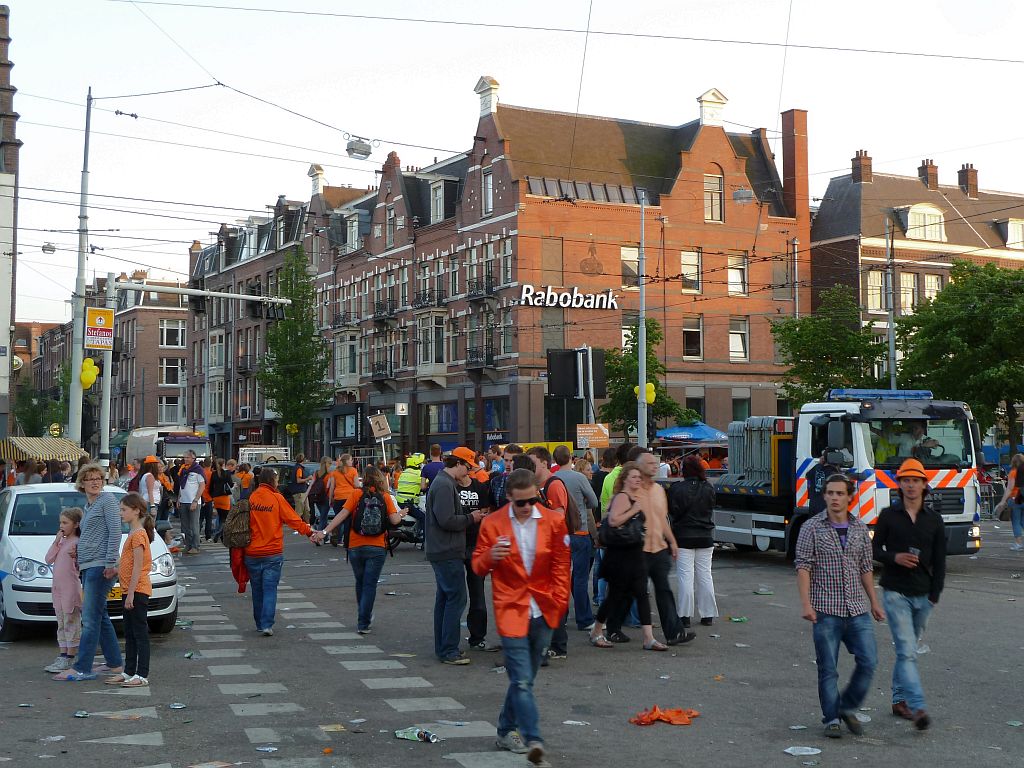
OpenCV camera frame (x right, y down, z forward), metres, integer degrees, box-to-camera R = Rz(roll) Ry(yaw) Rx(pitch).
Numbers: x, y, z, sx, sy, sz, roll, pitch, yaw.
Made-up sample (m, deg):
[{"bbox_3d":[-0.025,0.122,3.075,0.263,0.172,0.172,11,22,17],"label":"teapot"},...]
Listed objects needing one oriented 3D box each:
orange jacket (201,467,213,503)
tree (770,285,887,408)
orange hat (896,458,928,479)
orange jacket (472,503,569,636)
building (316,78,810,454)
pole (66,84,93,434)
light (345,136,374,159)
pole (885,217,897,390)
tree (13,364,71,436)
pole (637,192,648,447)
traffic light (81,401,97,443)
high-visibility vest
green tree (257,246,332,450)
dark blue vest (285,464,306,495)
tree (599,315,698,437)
[{"bbox_3d":[-6.444,2.123,30.000,0.480,0.720,0.320,-1,-3,11],"label":"orange jacket"},{"bbox_3d":[12.734,0.104,57.040,4.700,8.232,4.700,0,-2,0],"label":"tree"},{"bbox_3d":[2.764,0.583,9.800,0.225,0.140,0.260,-1,-3,7],"label":"orange hat"},{"bbox_3d":[0.059,1.149,8.750,0.600,0.830,0.380,0,-3,-5],"label":"orange jacket"},{"bbox_3d":[1.348,-3.938,77.410,15.938,18.998,26.397,1,-3,-27],"label":"building"},{"bbox_3d":[-9.619,-1.663,31.693,0.330,9.869,0.330,2,-2,0],"label":"pole"},{"bbox_3d":[-3.222,-4.986,30.000,0.520,0.420,0.360,1,-3,-30],"label":"light"},{"bbox_3d":[11.502,-0.606,42.785,0.200,8.948,0.200,-2,-3,0],"label":"pole"},{"bbox_3d":[-33.124,2.722,99.806,4.300,8.059,4.300,0,-3,0],"label":"tree"},{"bbox_3d":[4.109,-1.192,44.483,0.290,9.865,0.290,0,-2,0],"label":"pole"},{"bbox_3d":[-9.512,0.865,31.892,0.380,1.000,0.360,1,-2,-21],"label":"traffic light"},{"bbox_3d":[-1.859,1.822,25.748,0.470,0.640,0.330,-2,-3,45],"label":"high-visibility vest"},{"bbox_3d":[-11.316,-0.875,73.697,4.000,12.597,4.000,0,-3,0],"label":"green tree"},{"bbox_3d":[-5.042,2.216,33.300,0.320,0.710,0.450,1,-4,-25],"label":"dark blue vest"},{"bbox_3d":[5.066,0.813,53.009,3.900,6.537,3.900,0,-2,0],"label":"tree"}]

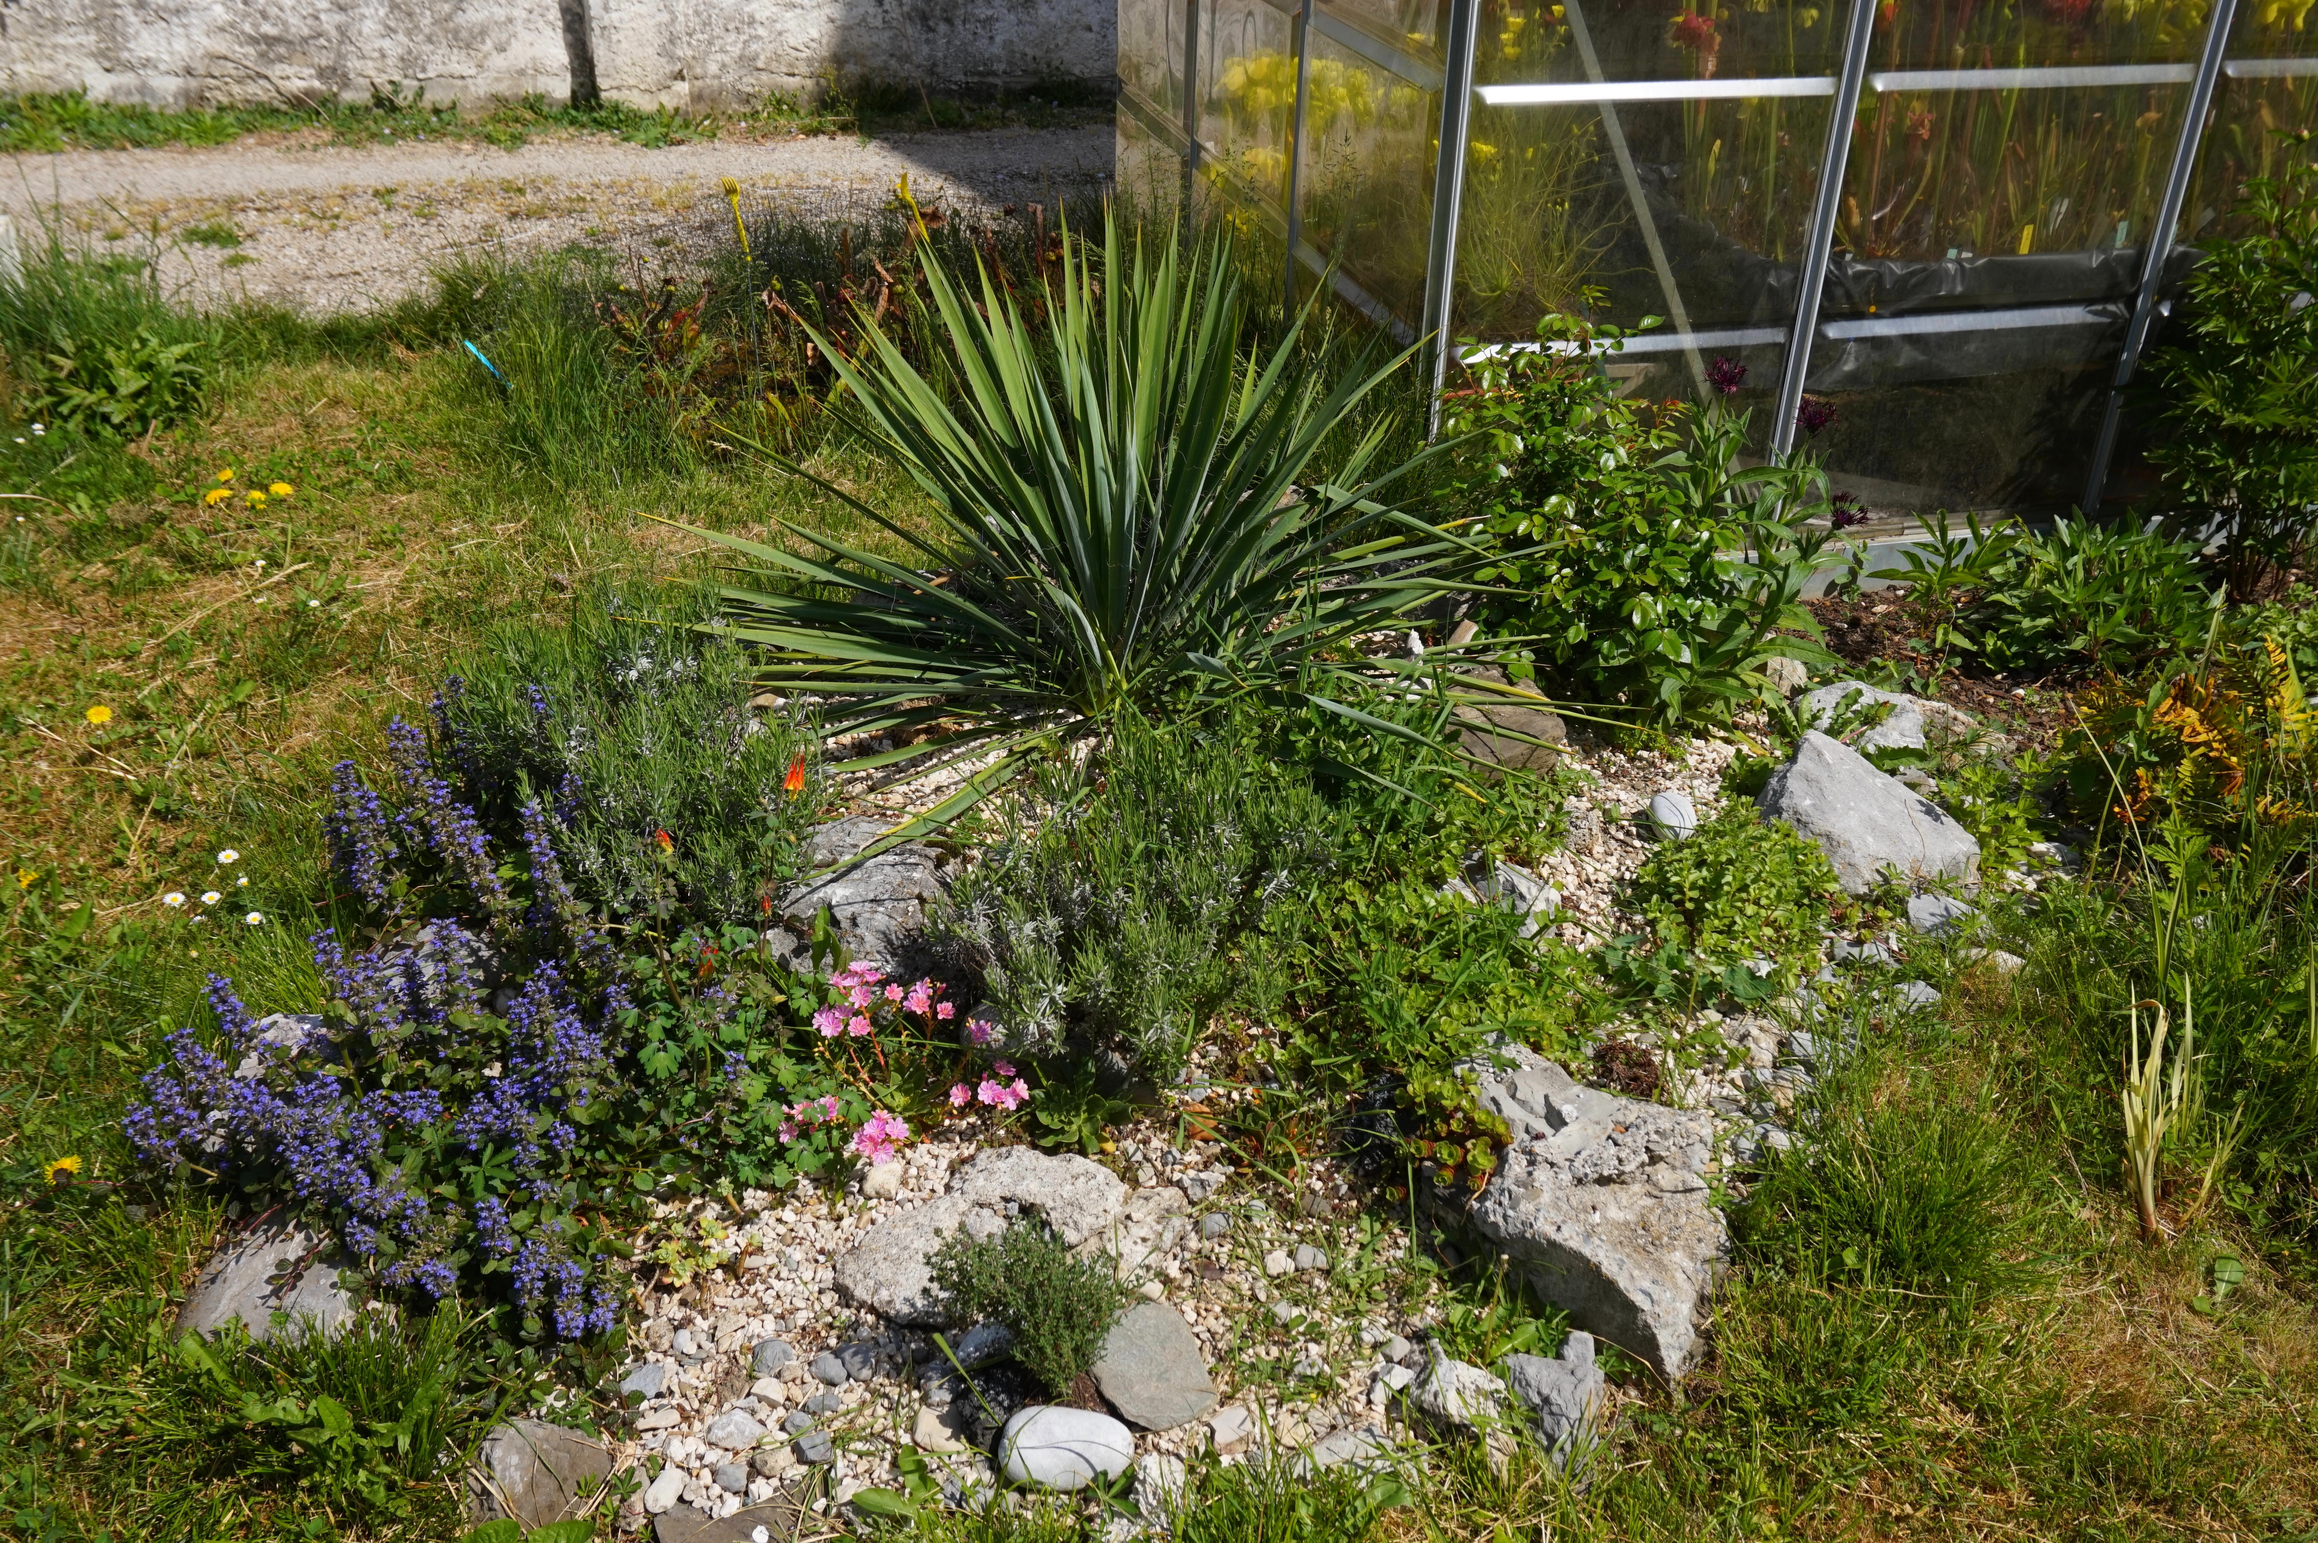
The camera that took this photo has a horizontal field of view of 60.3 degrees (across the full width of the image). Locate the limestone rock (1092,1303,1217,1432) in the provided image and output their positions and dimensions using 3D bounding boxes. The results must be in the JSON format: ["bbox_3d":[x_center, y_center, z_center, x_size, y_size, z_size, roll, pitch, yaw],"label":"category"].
[{"bbox_3d":[-0.005,0.571,1.922,0.122,0.045,0.140,1,30,0],"label":"limestone rock"}]

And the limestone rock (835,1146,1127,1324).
[{"bbox_3d":[-0.183,0.470,2.051,0.295,0.085,0.175,-10,32,-19],"label":"limestone rock"}]

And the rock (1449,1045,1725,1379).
[{"bbox_3d":[0.436,0.443,2.056,0.310,0.190,0.235,23,36,32],"label":"rock"}]

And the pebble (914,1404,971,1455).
[{"bbox_3d":[-0.182,0.549,1.668,0.047,0.030,0.040,1,29,0],"label":"pebble"}]

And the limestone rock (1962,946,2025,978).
[{"bbox_3d":[0.982,0.224,2.345,0.076,0.036,0.050,12,32,17],"label":"limestone rock"}]

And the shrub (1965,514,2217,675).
[{"bbox_3d":[1.453,-0.278,3.118,0.360,0.240,0.330,1,29,0],"label":"shrub"}]

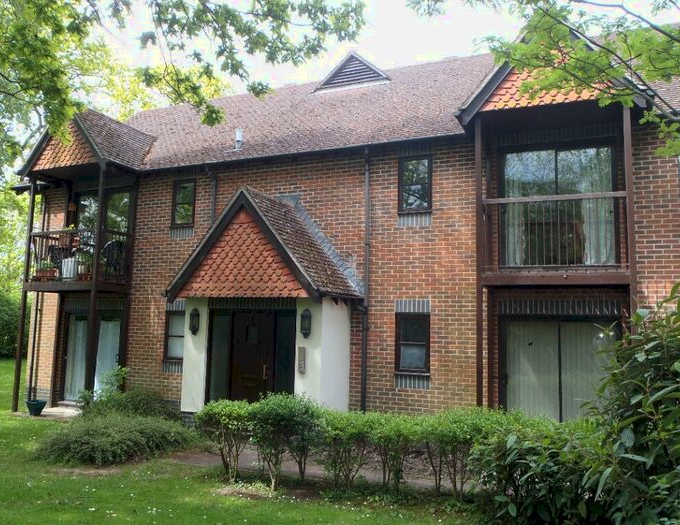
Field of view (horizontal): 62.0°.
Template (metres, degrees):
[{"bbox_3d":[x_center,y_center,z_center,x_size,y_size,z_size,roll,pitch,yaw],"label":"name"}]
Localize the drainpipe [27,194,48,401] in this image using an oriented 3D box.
[{"bbox_3d":[-7.070,0.799,13.229,0.075,4.871,0.080,-1,-7,24],"label":"drainpipe"}]

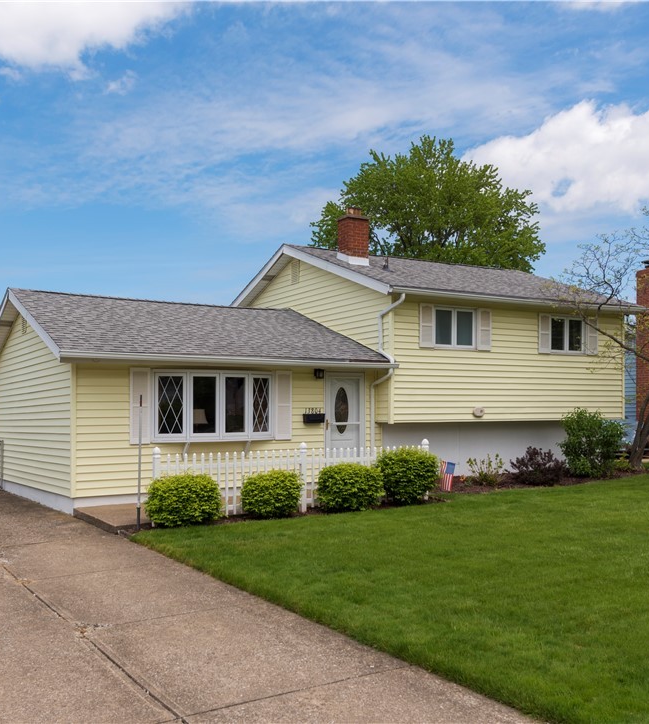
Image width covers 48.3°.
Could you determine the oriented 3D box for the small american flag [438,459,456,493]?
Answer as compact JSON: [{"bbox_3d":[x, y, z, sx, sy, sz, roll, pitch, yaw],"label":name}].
[{"bbox_3d":[2.508,2.334,14.750,0.350,0.640,0.120,2,-4,-33],"label":"small american flag"}]

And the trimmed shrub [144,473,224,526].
[{"bbox_3d":[-2.129,2.100,11.000,1.140,0.820,1.100,0,-3,0],"label":"trimmed shrub"}]

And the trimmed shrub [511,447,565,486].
[{"bbox_3d":[4.762,2.310,16.100,1.240,0.840,1.120,2,-4,-33],"label":"trimmed shrub"}]

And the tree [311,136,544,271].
[{"bbox_3d":[4.983,-3.300,35.000,11.400,15.200,11.000,2,-4,-33],"label":"tree"}]

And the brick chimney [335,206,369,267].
[{"bbox_3d":[0.683,-2.946,17.050,0.600,1.380,0.550,2,-4,-33],"label":"brick chimney"}]

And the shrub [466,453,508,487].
[{"bbox_3d":[3.537,2.320,15.700,0.900,0.720,0.850,0,-3,0],"label":"shrub"}]

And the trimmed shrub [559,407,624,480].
[{"bbox_3d":[6.347,1.920,17.200,1.550,1.600,1.450,2,-4,-33],"label":"trimmed shrub"}]

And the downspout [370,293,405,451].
[{"bbox_3d":[1.350,0.370,15.370,0.300,3.600,0.900,2,-4,-33],"label":"downspout"}]

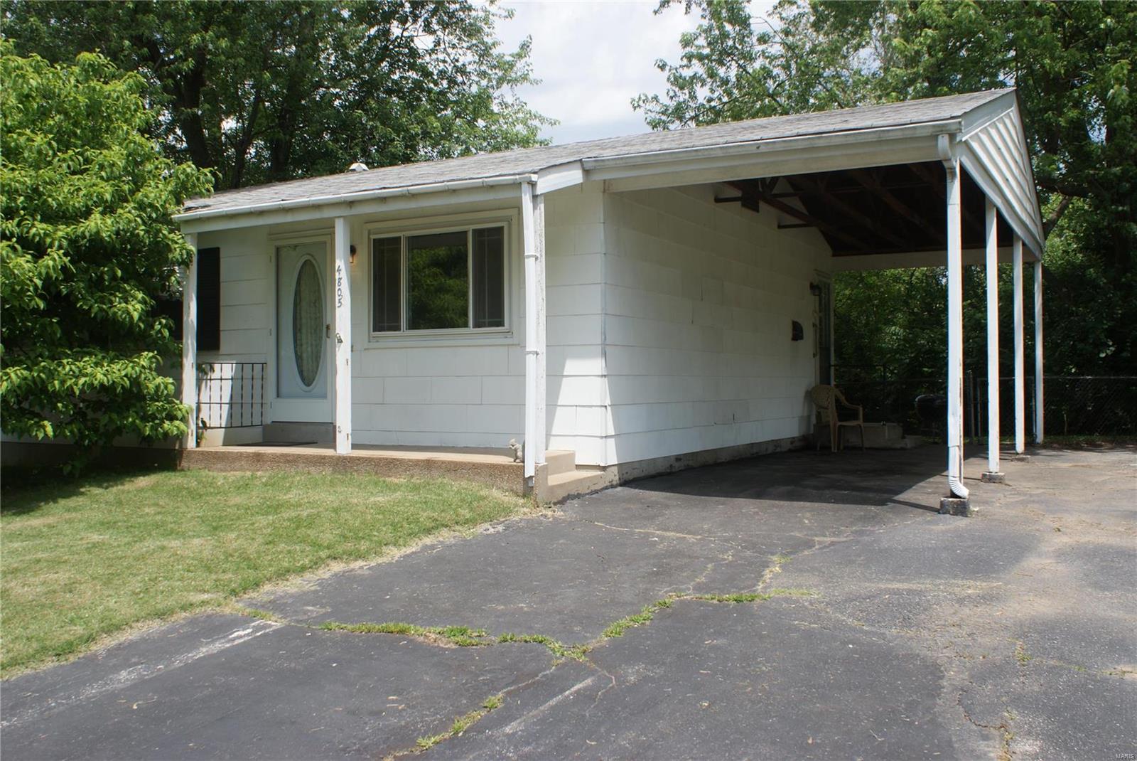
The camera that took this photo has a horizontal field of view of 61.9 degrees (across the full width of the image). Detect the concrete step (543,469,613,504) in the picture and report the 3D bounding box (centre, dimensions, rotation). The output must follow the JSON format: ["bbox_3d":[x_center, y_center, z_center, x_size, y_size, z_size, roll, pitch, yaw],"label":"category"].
[{"bbox_3d":[-0.049,0.914,8.240,0.330,0.165,1.110,0,0,31],"label":"concrete step"}]

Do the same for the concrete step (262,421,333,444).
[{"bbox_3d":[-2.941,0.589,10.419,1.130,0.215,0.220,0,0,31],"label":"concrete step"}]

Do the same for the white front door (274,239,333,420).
[{"bbox_3d":[-2.965,-0.544,10.563,0.920,2.030,0.060,0,0,31],"label":"white front door"}]

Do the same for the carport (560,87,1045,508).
[{"bbox_3d":[3.371,-1.050,10.664,3.210,4.150,7.520,0,0,31],"label":"carport"}]

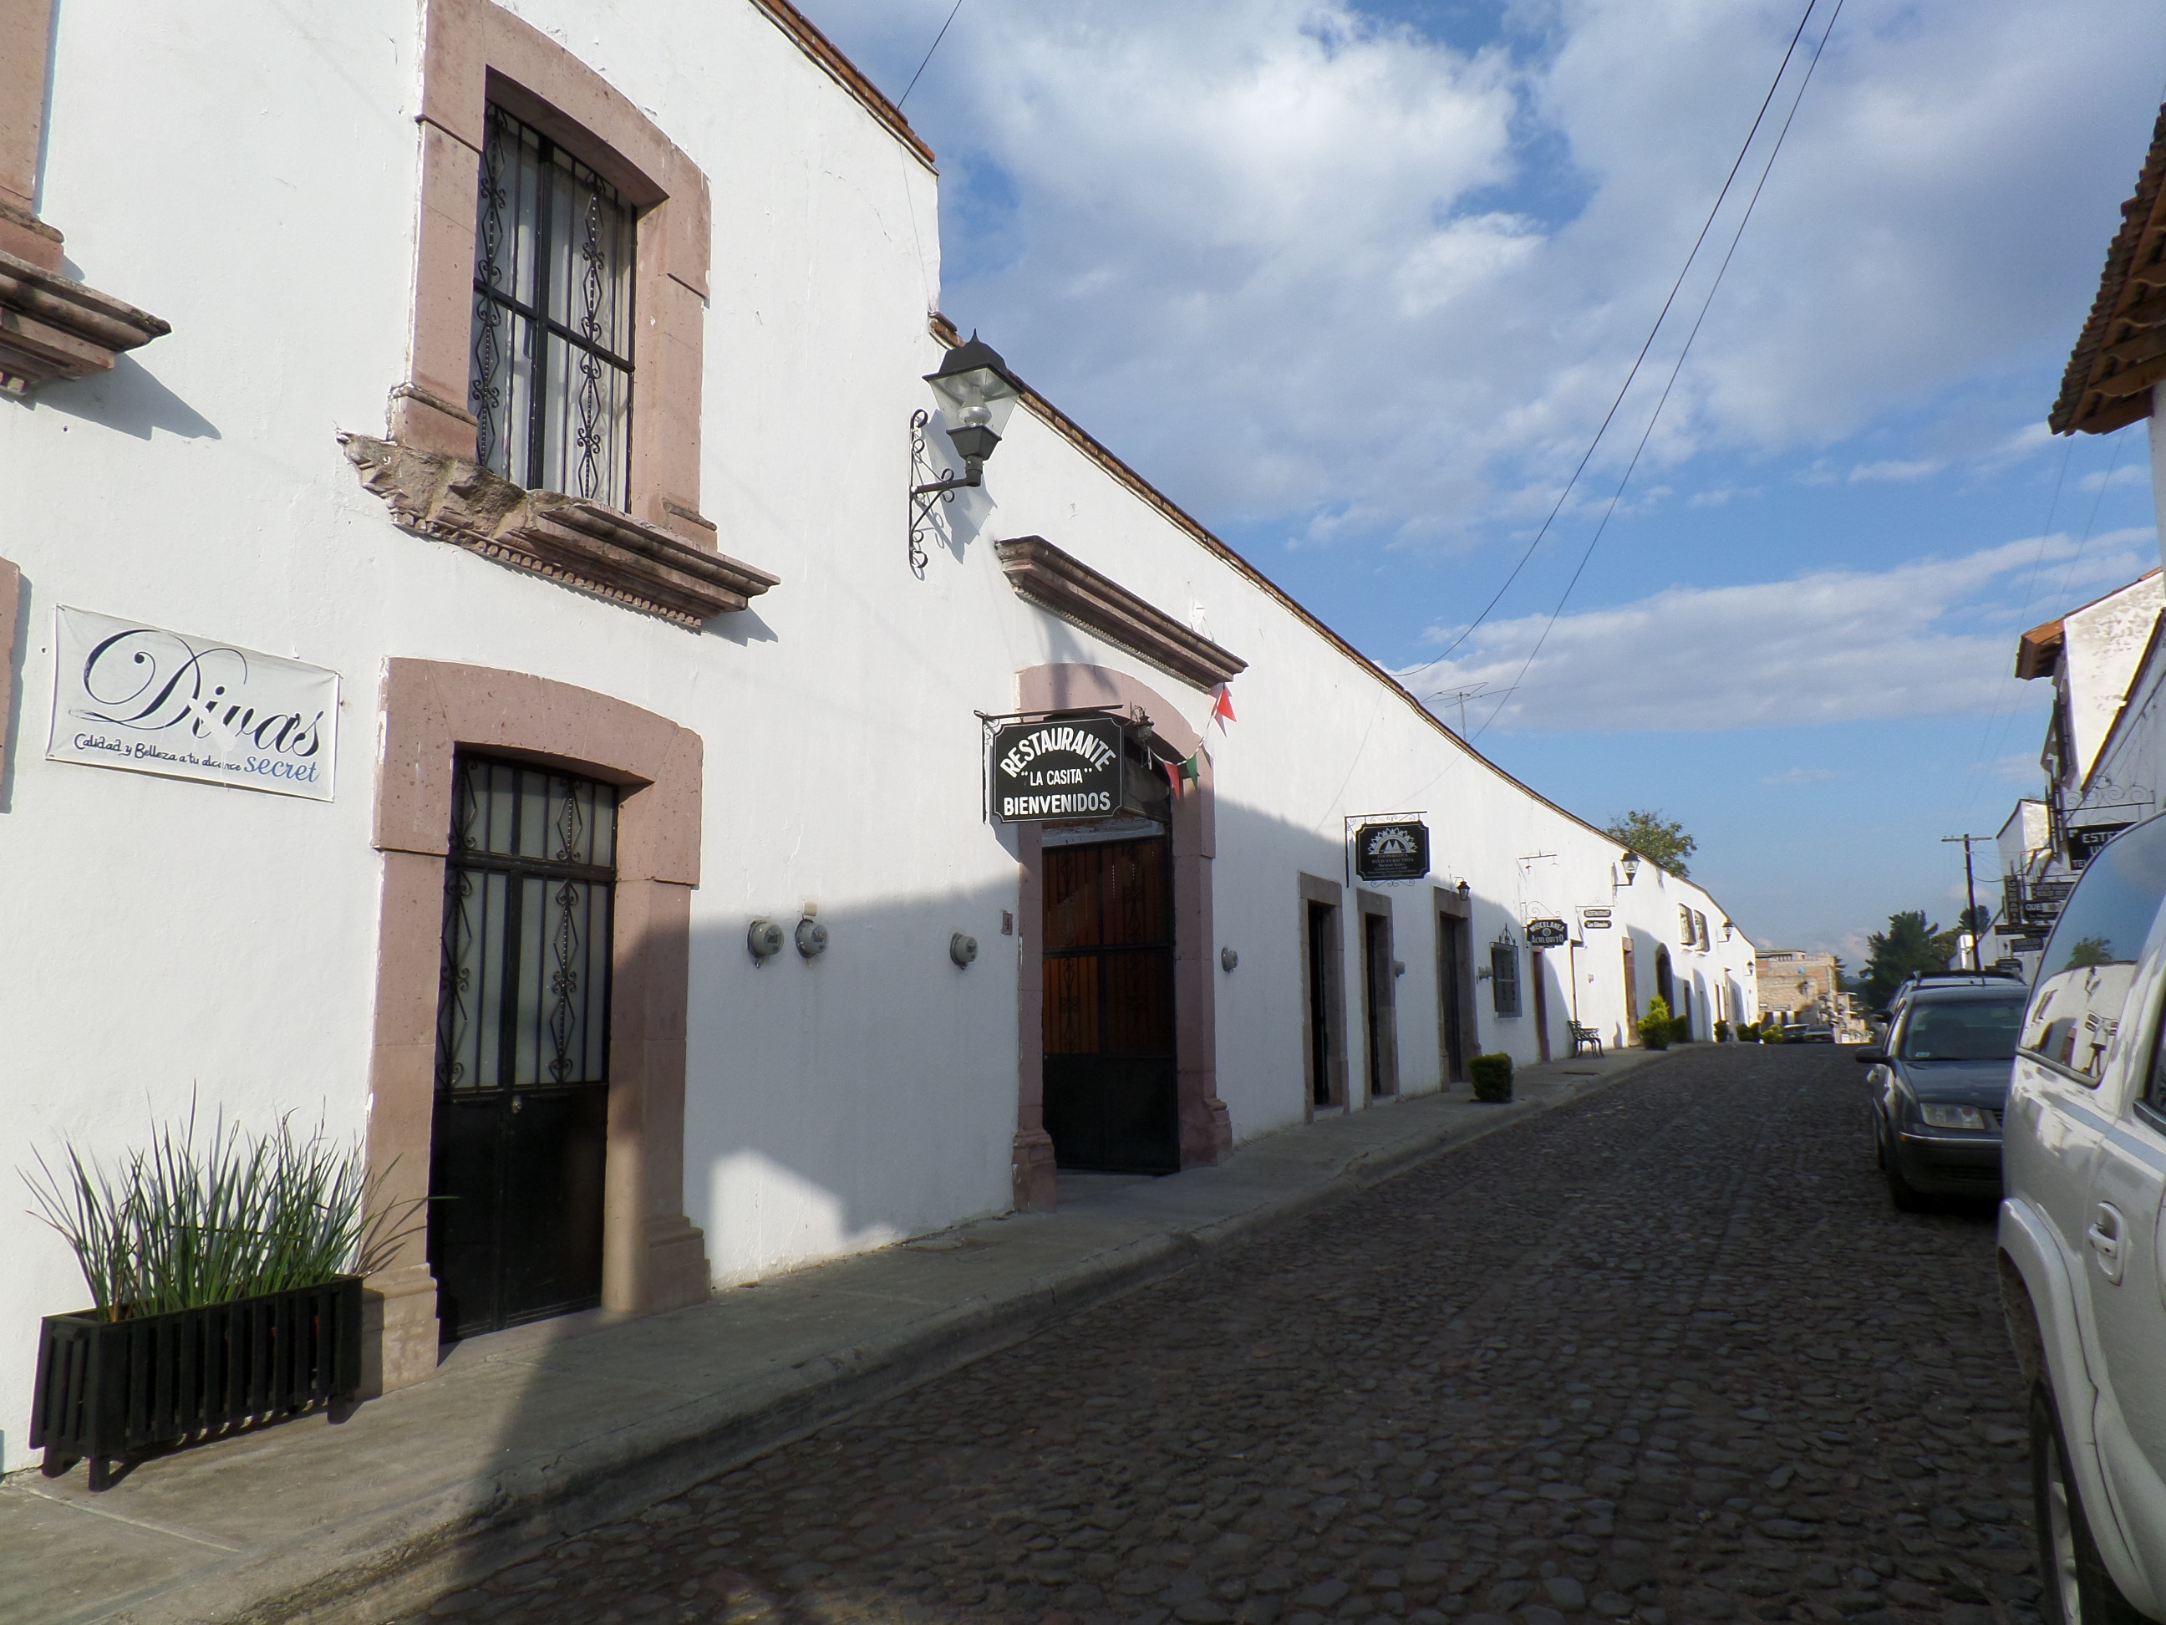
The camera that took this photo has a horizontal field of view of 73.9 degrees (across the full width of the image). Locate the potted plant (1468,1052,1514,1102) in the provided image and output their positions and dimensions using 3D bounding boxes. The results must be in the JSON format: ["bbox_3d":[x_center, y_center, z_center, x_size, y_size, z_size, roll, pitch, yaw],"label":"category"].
[{"bbox_3d":[5.457,3.529,19.171,0.600,0.620,0.600,-5,-9,27],"label":"potted plant"}]

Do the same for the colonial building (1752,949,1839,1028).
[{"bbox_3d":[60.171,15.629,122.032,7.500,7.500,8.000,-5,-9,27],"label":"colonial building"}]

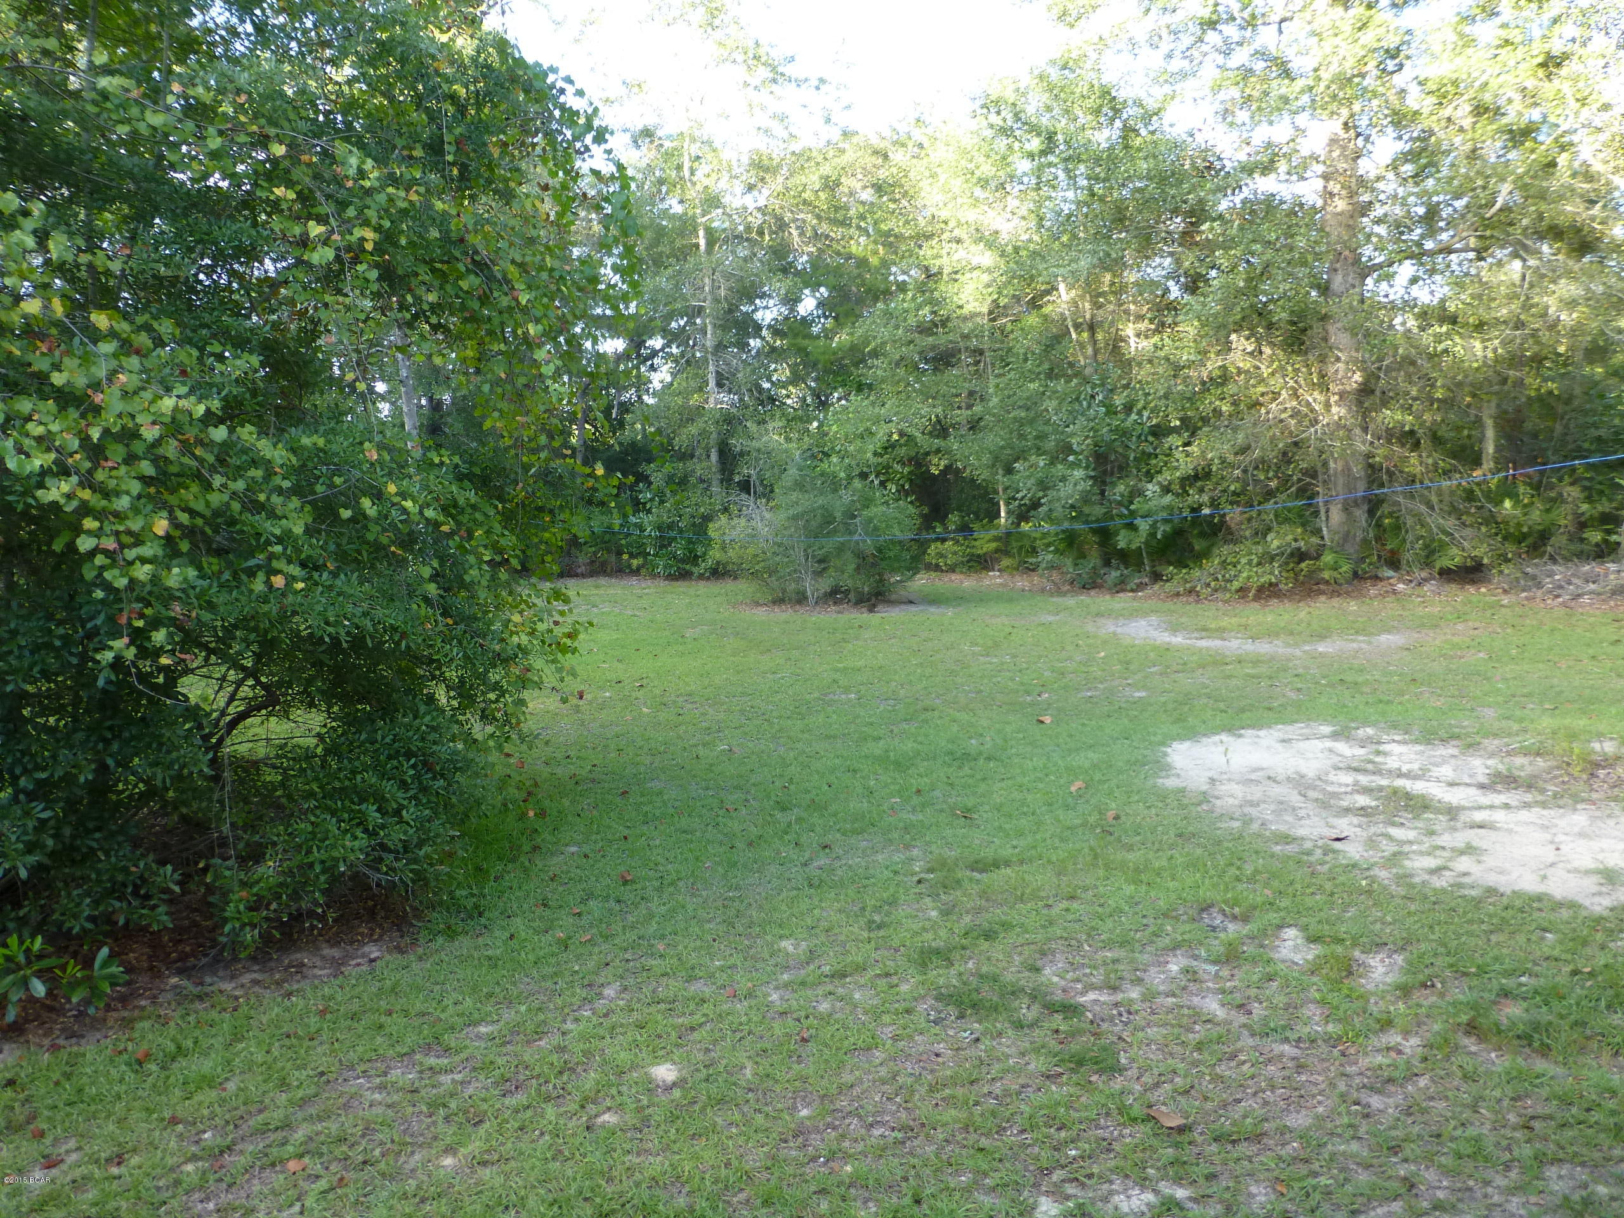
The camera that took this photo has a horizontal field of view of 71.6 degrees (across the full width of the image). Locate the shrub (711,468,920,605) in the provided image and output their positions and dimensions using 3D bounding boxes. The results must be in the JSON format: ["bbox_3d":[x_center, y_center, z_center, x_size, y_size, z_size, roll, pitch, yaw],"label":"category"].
[{"bbox_3d":[0.050,-1.060,16.500,3.000,2.000,2.600,0,6,0],"label":"shrub"}]

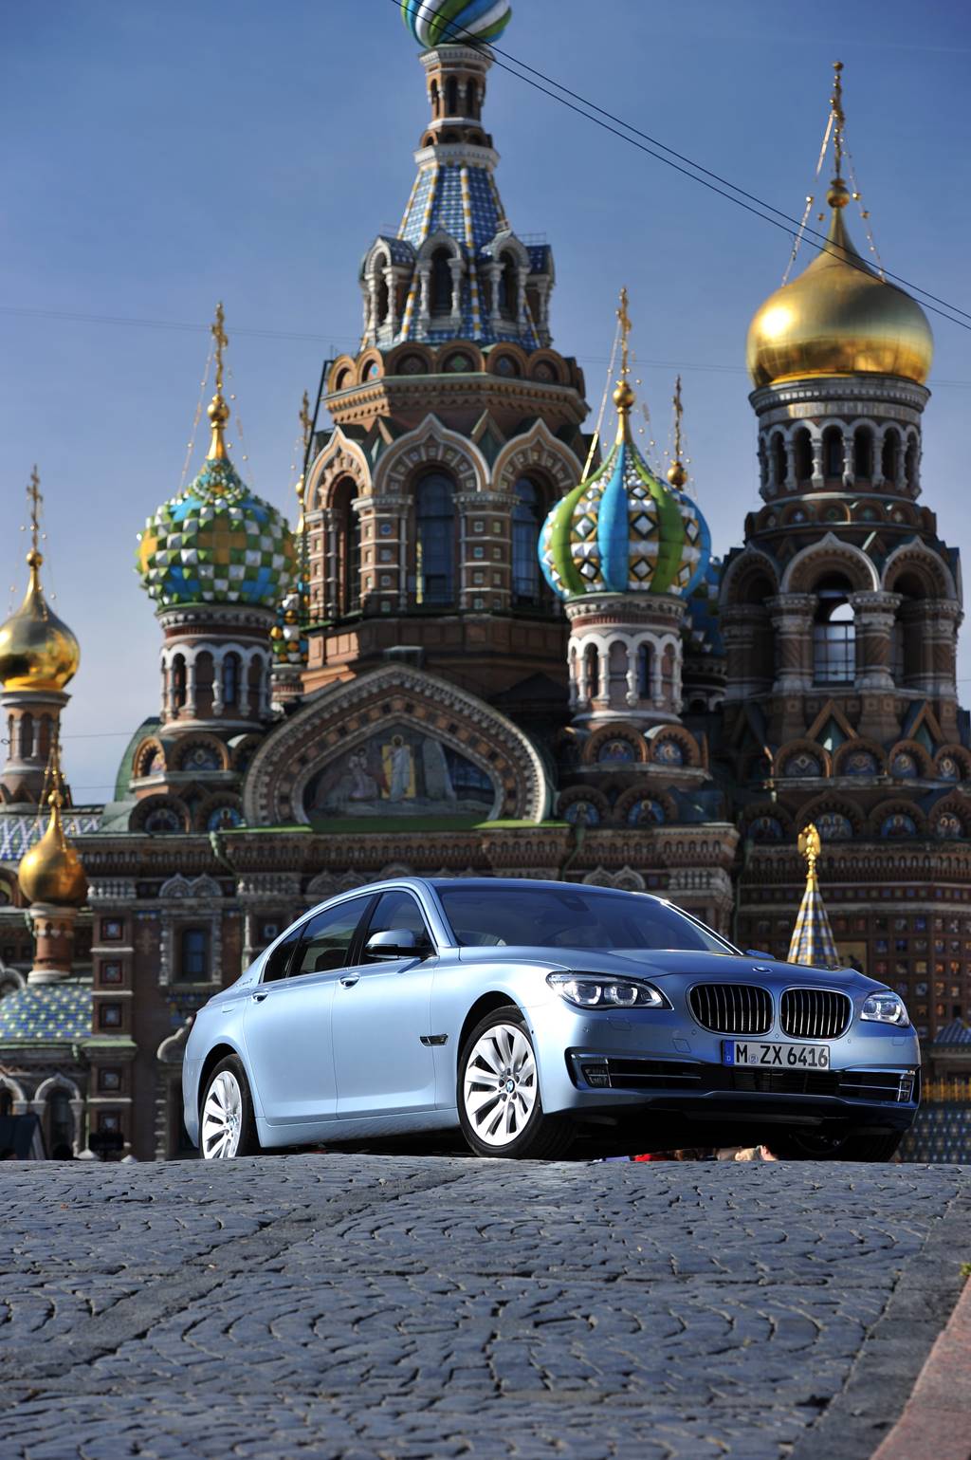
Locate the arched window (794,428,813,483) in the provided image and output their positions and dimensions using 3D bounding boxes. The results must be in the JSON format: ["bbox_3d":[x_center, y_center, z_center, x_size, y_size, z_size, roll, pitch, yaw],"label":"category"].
[{"bbox_3d":[15.288,-13.184,204.515,1.020,2.567,0.400,-5,-9,32],"label":"arched window"}]

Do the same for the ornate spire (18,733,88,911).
[{"bbox_3d":[-24.362,5.160,239.591,3.976,10.043,3.976,-1,-6,10],"label":"ornate spire"}]

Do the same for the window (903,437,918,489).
[{"bbox_3d":[24.115,-15.136,241.303,0.350,3.072,1.080,-3,-6,31],"label":"window"}]

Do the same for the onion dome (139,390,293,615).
[{"bbox_3d":[-12.710,-10.851,202.384,7.400,10.458,7.400,0,-8,0],"label":"onion dome"}]

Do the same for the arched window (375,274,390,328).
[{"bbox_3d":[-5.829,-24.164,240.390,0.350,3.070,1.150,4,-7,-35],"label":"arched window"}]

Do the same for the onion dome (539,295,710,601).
[{"bbox_3d":[7.666,-15.588,234.536,9.472,17.032,9.472,-1,-6,10],"label":"onion dome"}]

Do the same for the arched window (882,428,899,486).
[{"bbox_3d":[22.394,-15.094,235.113,1.100,3.190,0.350,4,-7,-35],"label":"arched window"}]

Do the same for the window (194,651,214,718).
[{"bbox_3d":[-15.483,-2.515,234.437,1.120,3.728,0.300,-1,-6,10],"label":"window"}]

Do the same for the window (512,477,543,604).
[{"bbox_3d":[2.034,-9.129,205.168,2.000,6.007,0.500,6,-10,-35],"label":"window"}]

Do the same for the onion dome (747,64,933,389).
[{"bbox_3d":[20.403,-29.011,244.856,10.674,19.071,10.674,-1,-6,10],"label":"onion dome"}]

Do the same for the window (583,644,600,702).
[{"bbox_3d":[5.759,-3.098,231.105,1.080,3.302,0.300,-5,-7,39],"label":"window"}]

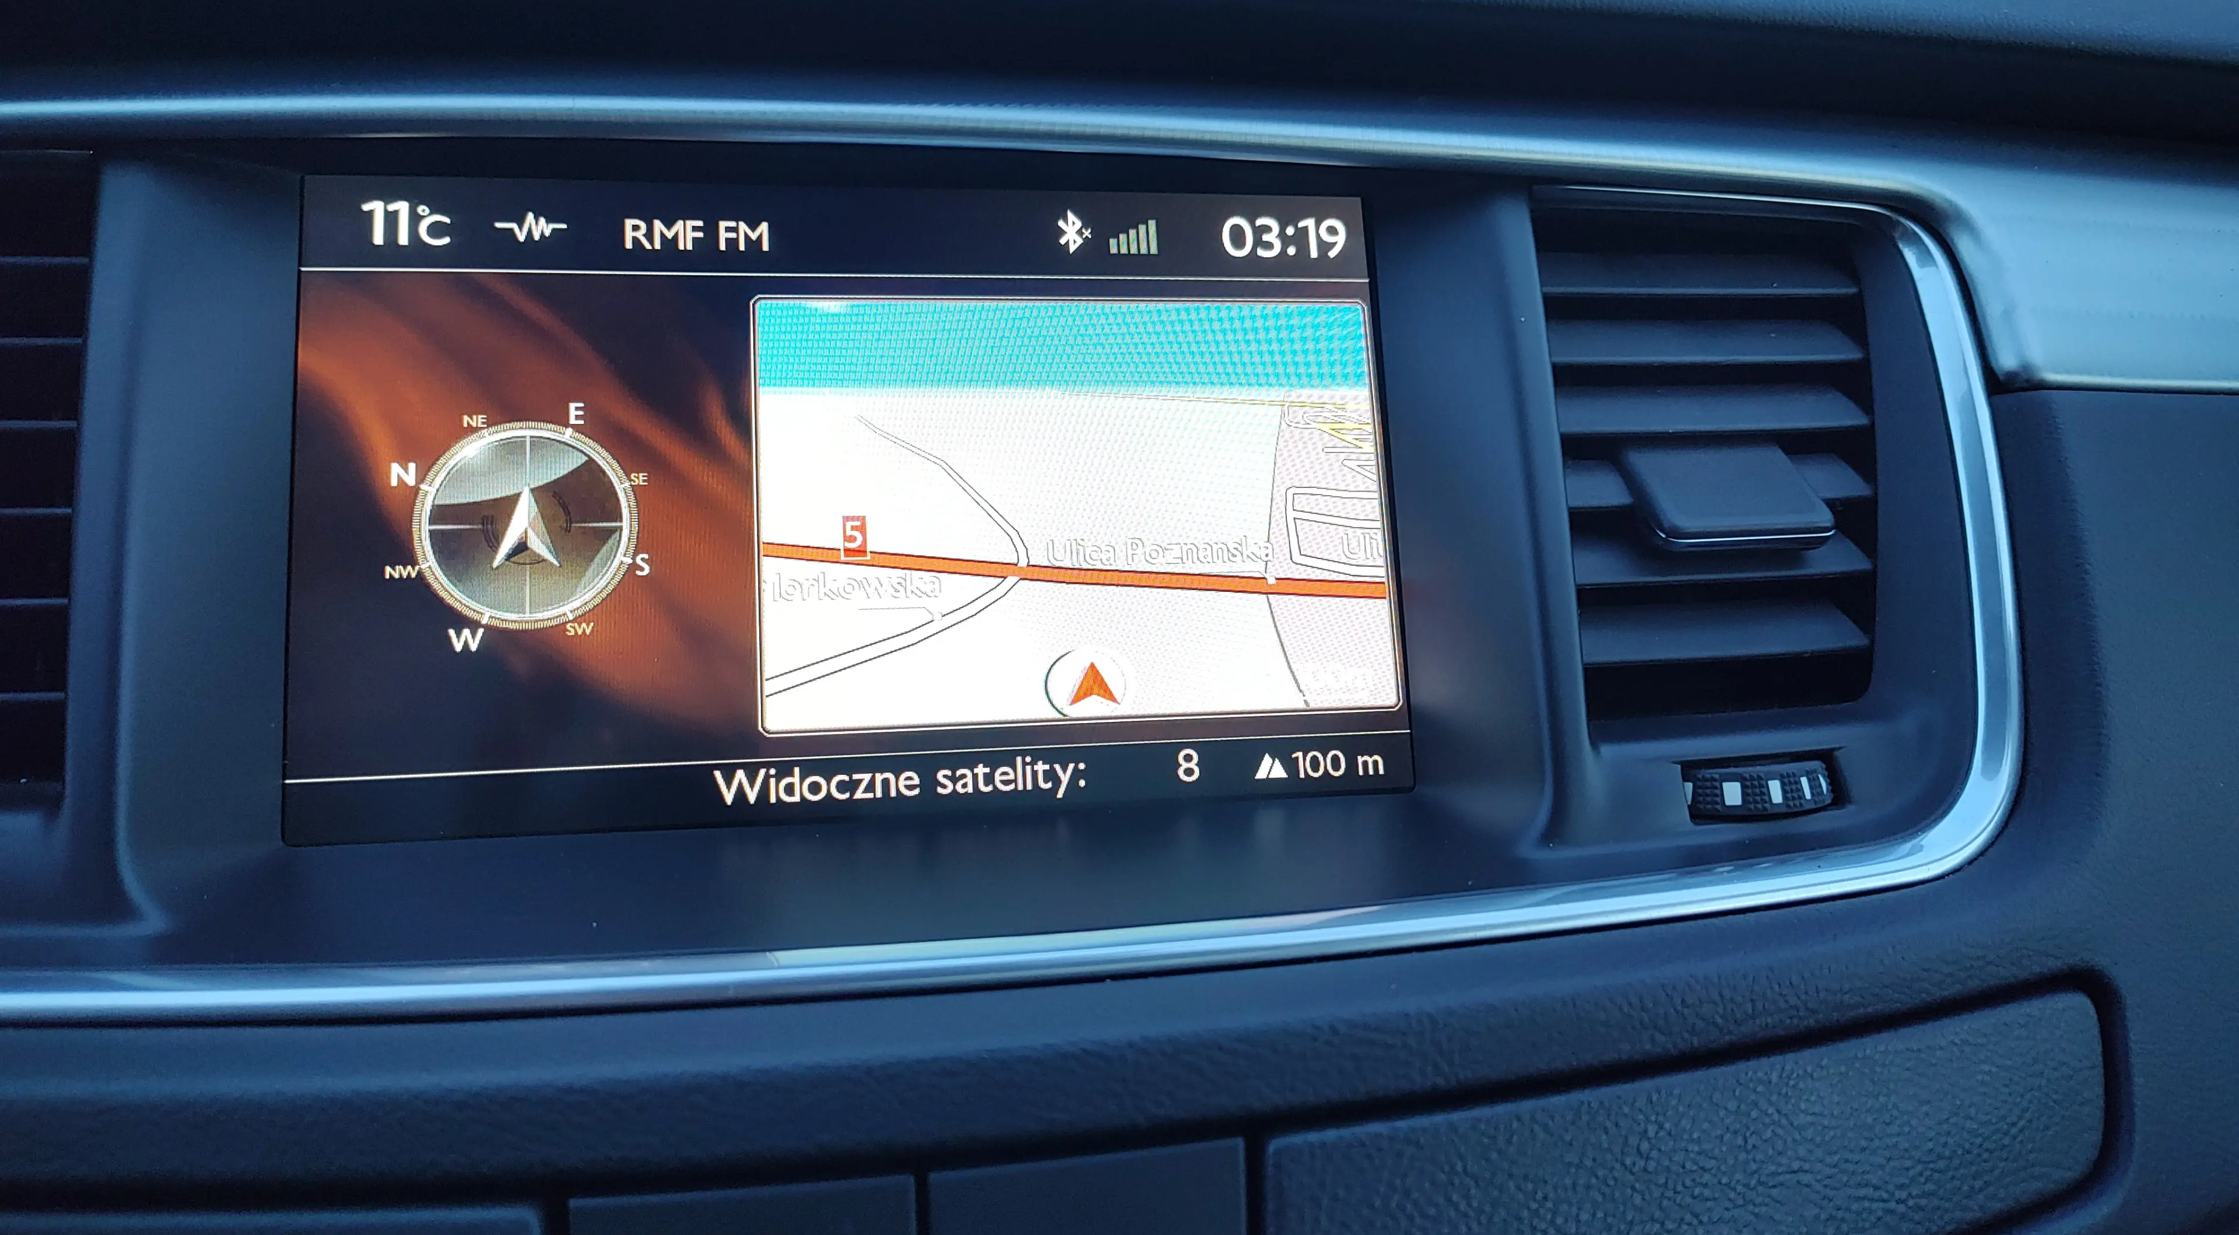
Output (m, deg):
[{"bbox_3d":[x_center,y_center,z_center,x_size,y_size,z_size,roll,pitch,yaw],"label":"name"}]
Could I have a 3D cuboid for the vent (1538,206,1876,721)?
[{"bbox_3d":[0.089,-0.022,0.229,0.049,0.079,0.030,-2,-9,-14],"label":"vent"}]

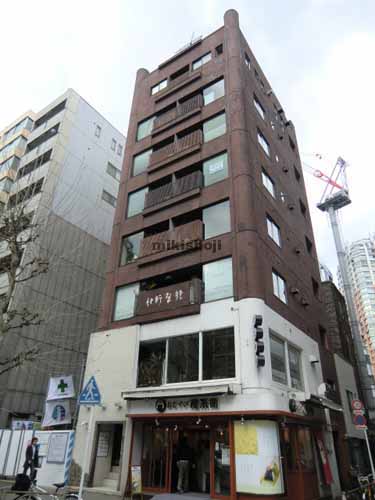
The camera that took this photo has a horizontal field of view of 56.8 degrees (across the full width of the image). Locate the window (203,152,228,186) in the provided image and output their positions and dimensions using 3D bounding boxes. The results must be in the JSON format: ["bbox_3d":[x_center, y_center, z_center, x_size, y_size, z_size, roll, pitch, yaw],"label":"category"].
[{"bbox_3d":[1.412,-3.970,17.235,1.354,1.566,0.120,-17,-34,30],"label":"window"}]

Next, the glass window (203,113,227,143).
[{"bbox_3d":[1.485,-6.584,18.677,1.354,1.577,0.120,-17,-34,30],"label":"glass window"}]

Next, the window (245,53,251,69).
[{"bbox_3d":[3.749,-11.844,21.592,0.120,0.963,0.587,-17,-34,29],"label":"window"}]

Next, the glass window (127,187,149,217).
[{"bbox_3d":[-2.874,-2.796,20.213,1.414,1.758,0.124,-16,-34,29],"label":"glass window"}]

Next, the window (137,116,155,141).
[{"bbox_3d":[-2.712,-8.170,23.261,1.414,1.758,0.124,-16,-34,29],"label":"window"}]

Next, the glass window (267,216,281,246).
[{"bbox_3d":[4.324,-0.925,17.513,0.124,1.182,1.542,-19,-36,32],"label":"glass window"}]

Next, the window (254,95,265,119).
[{"bbox_3d":[4.306,-8.504,20.823,0.120,0.989,1.468,-17,-34,29],"label":"window"}]

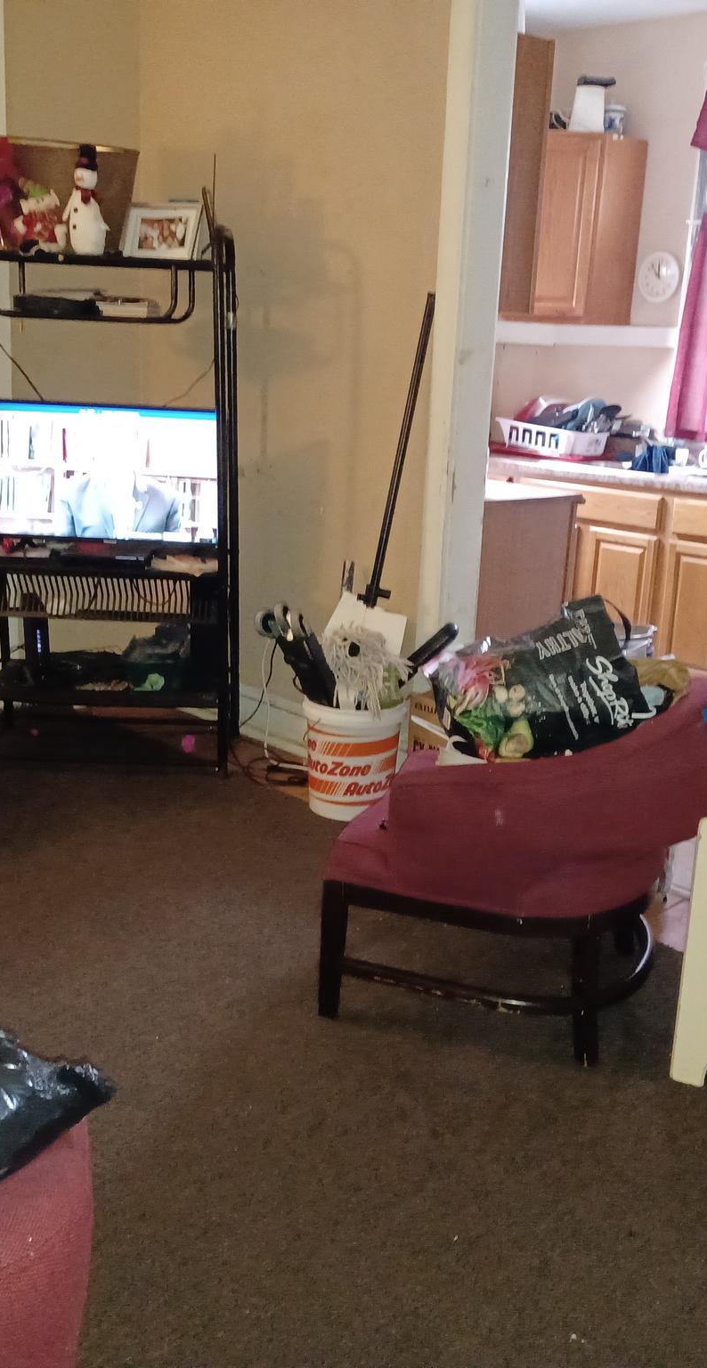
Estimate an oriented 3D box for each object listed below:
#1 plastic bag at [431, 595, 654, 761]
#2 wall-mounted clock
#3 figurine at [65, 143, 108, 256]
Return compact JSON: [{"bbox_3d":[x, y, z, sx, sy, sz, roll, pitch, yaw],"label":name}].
[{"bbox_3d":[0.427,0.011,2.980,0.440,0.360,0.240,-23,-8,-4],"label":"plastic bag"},{"bbox_3d":[1.306,-1.733,5.618,0.040,0.212,0.215,-13,22,-42],"label":"wall-mounted clock"},{"bbox_3d":[-0.786,-1.431,3.893,0.120,0.305,0.100,8,17,19],"label":"figurine"}]

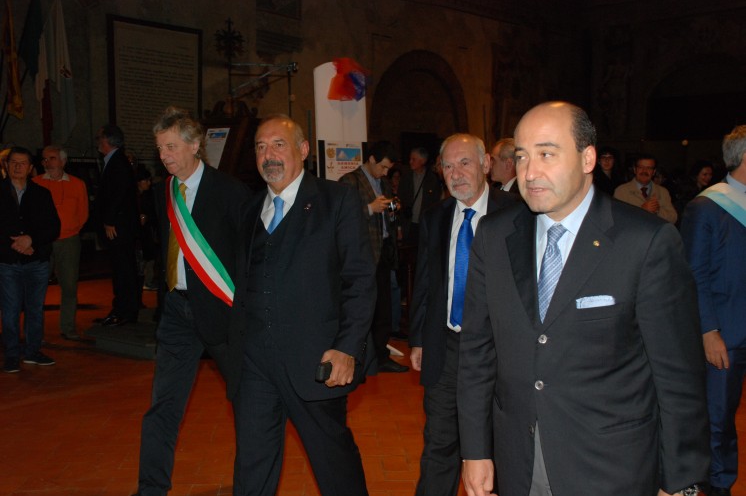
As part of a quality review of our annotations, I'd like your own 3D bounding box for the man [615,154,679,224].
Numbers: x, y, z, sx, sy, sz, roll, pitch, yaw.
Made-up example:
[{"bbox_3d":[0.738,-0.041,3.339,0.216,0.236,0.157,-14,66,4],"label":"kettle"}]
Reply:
[{"bbox_3d":[2.259,0.070,7.319,0.560,1.700,0.370,2,5,14],"label":"man"}]

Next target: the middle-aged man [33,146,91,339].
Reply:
[{"bbox_3d":[-2.831,-0.066,7.920,0.540,1.720,0.360,0,5,-6],"label":"middle-aged man"}]

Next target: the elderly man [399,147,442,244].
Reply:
[{"bbox_3d":[0.461,-0.136,8.771,0.520,1.750,0.330,3,5,30],"label":"elderly man"}]

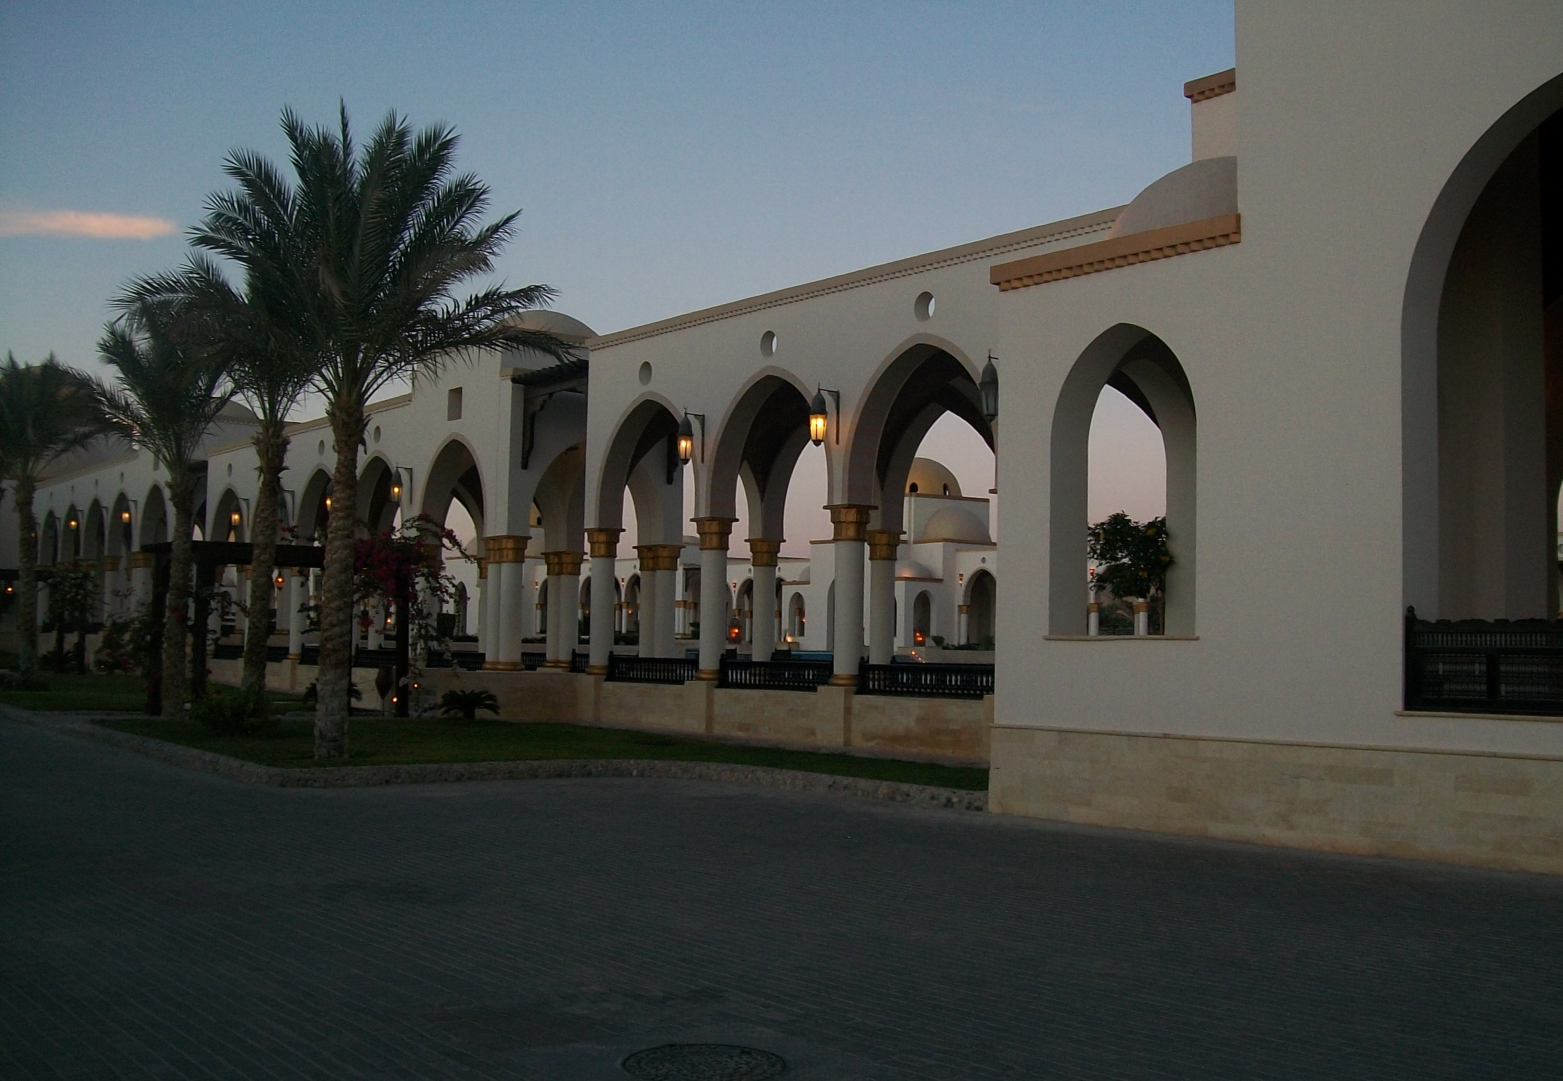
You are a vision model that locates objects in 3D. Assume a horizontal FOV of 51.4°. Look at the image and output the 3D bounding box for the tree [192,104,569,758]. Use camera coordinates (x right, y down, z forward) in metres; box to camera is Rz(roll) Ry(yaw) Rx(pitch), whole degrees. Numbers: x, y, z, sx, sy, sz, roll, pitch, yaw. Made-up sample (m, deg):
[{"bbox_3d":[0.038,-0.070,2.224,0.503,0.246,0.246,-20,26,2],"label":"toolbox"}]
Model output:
[{"bbox_3d":[-5.060,-1.410,19.959,4.500,8.040,4.500,1,-4,0],"label":"tree"}]

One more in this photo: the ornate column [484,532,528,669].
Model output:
[{"bbox_3d":[-5.883,1.345,34.645,0.612,2.856,1.102,4,-5,-36],"label":"ornate column"}]

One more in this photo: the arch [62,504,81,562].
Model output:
[{"bbox_3d":[-23.431,-0.235,54.093,0.500,1.980,2.600,4,-5,-38],"label":"arch"}]

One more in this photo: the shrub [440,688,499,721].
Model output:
[{"bbox_3d":[-6.464,3.391,33.686,1.215,0.694,1.215,4,-5,-36],"label":"shrub"}]

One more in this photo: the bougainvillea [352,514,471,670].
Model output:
[{"bbox_3d":[-7.557,1.057,33.093,2.050,3.182,2.170,4,-5,-36],"label":"bougainvillea"}]

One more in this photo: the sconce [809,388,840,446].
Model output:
[{"bbox_3d":[0.646,-1.807,23.871,0.530,0.890,0.280,4,-5,-38],"label":"sconce"}]

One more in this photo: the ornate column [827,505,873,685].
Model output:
[{"bbox_3d":[0.996,0.810,24.014,0.580,2.680,0.580,1,-4,0],"label":"ornate column"}]

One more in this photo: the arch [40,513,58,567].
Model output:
[{"bbox_3d":[-30.533,-0.159,68.529,0.572,2.258,3.350,4,-5,-36],"label":"arch"}]

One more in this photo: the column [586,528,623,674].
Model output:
[{"bbox_3d":[-3.240,1.085,29.320,0.580,2.640,0.580,1,-4,0],"label":"column"}]

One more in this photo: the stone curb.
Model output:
[{"bbox_3d":[-7.725,3.072,24.069,23.355,0.286,5.187,-3,-6,43],"label":"stone curb"}]

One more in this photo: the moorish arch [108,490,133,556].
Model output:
[{"bbox_3d":[-23.970,-0.661,59.729,0.572,2.258,3.485,4,-5,-36],"label":"moorish arch"}]

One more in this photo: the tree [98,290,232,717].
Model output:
[{"bbox_3d":[-10.940,-0.630,28.924,2.800,7.470,2.800,1,-4,0],"label":"tree"}]

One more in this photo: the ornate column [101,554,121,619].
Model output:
[{"bbox_3d":[-25.269,1.969,61.260,0.645,2.861,0.645,4,-5,-36],"label":"ornate column"}]

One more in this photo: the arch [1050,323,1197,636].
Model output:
[{"bbox_3d":[3.701,-0.614,16.854,0.612,3.213,1.856,5,-5,-40],"label":"arch"}]

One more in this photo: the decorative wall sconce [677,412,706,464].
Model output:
[{"bbox_3d":[-1.474,-1.669,26.526,0.530,0.880,0.280,4,-5,-38],"label":"decorative wall sconce"}]

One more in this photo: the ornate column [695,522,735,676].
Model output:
[{"bbox_3d":[-1.120,0.947,26.665,0.580,2.670,0.580,1,-4,0],"label":"ornate column"}]

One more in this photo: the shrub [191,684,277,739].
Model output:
[{"bbox_3d":[-8.533,2.658,25.270,1.262,0.873,1.329,4,-5,-36],"label":"shrub"}]

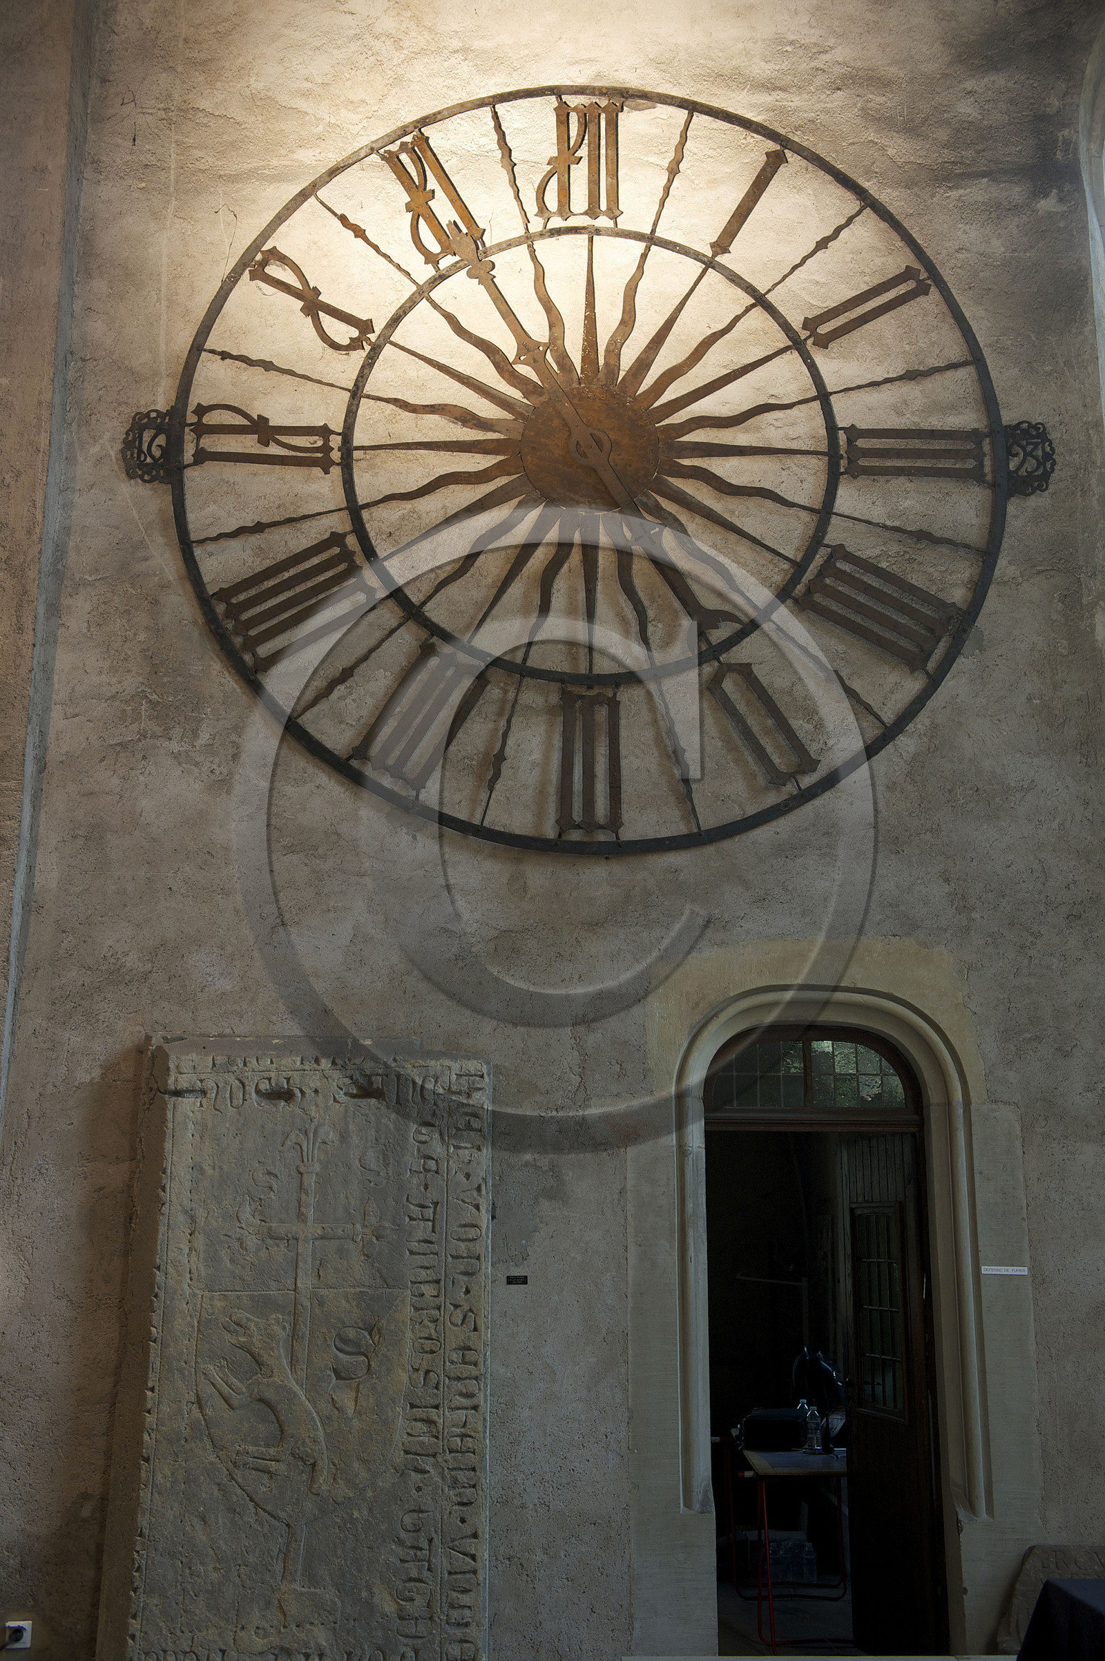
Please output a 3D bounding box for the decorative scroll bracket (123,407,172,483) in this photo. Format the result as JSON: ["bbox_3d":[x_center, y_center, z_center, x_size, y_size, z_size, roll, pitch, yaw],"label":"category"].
[{"bbox_3d":[-1.716,-1.627,7.405,0.214,0.337,0.040,0,-14,0],"label":"decorative scroll bracket"}]

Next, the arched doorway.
[{"bbox_3d":[1.041,1.904,6.766,0.890,2.304,0.300,0,-14,-1],"label":"arched doorway"}]

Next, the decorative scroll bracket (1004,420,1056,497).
[{"bbox_3d":[2.023,-1.577,7.415,0.220,0.343,0.040,0,-14,0],"label":"decorative scroll bracket"}]

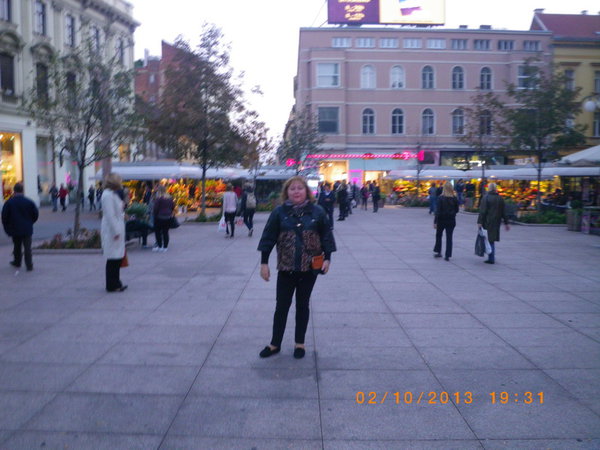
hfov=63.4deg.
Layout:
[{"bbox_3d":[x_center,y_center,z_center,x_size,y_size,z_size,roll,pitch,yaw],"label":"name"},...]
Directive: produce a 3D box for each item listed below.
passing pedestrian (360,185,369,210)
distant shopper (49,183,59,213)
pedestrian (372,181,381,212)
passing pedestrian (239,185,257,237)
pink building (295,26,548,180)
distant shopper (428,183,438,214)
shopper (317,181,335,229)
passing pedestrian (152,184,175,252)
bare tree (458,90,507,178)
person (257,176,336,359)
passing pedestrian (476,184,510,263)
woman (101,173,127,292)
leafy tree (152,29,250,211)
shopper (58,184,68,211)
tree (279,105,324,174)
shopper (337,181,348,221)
[{"bbox_3d":[4.092,-1.735,30.486,0.480,1.650,0.360,0,5,0],"label":"passing pedestrian"},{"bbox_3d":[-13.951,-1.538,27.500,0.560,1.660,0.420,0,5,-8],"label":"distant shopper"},{"bbox_3d":[4.125,-1.499,26.169,0.400,1.660,0.470,-2,5,-17],"label":"pedestrian"},{"bbox_3d":[-1.564,-0.454,14.600,0.500,1.620,0.500,-2,6,-28],"label":"passing pedestrian"},{"bbox_3d":[11.156,-10.214,49.848,22.700,15.000,13.000,1,5,0],"label":"pink building"},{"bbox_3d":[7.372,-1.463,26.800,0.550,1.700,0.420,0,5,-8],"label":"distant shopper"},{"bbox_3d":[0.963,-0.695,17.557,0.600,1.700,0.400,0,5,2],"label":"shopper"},{"bbox_3d":[-3.330,-0.183,11.774,0.540,1.630,0.380,-1,5,-15],"label":"passing pedestrian"},{"bbox_3d":[10.635,-4.251,27.835,2.900,7.100,2.900,2,5,21],"label":"bare tree"},{"bbox_3d":[-0.033,0.394,4.610,0.720,1.680,0.420,1,5,0],"label":"person"},{"bbox_3d":[3.901,-0.054,9.783,0.620,1.640,0.450,-2,5,-23],"label":"passing pedestrian"},{"bbox_3d":[-2.782,0.119,7.238,0.380,1.730,0.480,-2,5,-17],"label":"woman"},{"bbox_3d":[-4.429,-4.696,21.600,4.400,8.300,4.200,1,5,0],"label":"leafy tree"},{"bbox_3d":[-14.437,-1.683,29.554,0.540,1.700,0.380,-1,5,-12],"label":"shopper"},{"bbox_3d":[0.104,-4.789,33.711,3.300,6.900,3.200,0,5,0],"label":"tree"},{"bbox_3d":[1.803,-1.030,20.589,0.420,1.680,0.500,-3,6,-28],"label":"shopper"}]

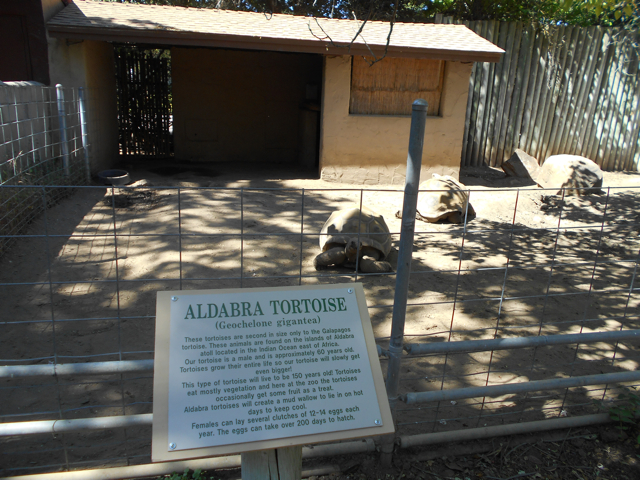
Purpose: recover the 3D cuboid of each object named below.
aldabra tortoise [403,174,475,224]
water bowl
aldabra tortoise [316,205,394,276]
[{"bbox_3d":[1.730,-0.655,7.030,0.860,0.580,1.080,-7,16,-31],"label":"aldabra tortoise"},{"bbox_3d":[-3.730,-1.115,8.690,0.540,0.180,0.540,2,14,0],"label":"water bowl"},{"bbox_3d":[0.375,-0.085,5.170,0.780,0.530,1.030,3,14,6],"label":"aldabra tortoise"}]

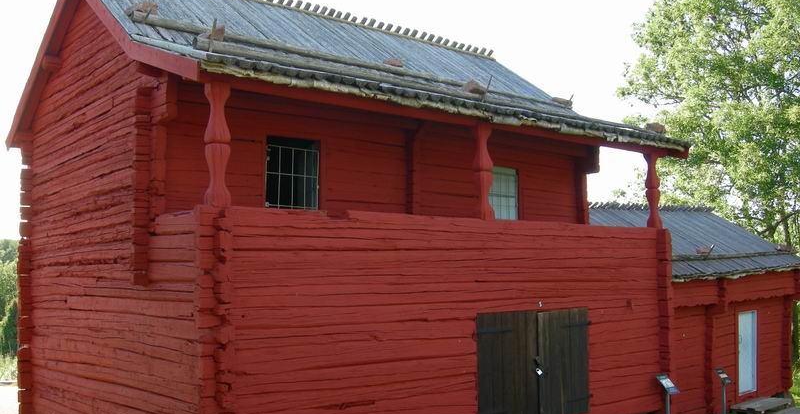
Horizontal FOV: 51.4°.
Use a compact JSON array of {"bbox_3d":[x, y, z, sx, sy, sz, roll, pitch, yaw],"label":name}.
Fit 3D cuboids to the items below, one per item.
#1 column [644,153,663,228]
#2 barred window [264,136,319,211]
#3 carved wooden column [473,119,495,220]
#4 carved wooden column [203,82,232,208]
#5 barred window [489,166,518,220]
[{"bbox_3d":[3.956,-0.228,12.991,0.200,1.130,0.190,3,-7,-38],"label":"column"},{"bbox_3d":[-1.417,-0.401,10.792,0.790,0.970,0.120,3,-7,-38],"label":"barred window"},{"bbox_3d":[1.079,-0.431,10.752,0.200,1.241,0.190,3,-7,-38],"label":"carved wooden column"},{"bbox_3d":[-1.853,-0.619,8.469,0.200,1.261,0.190,3,-7,-38],"label":"carved wooden column"},{"bbox_3d":[1.541,-0.169,13.091,0.740,0.920,0.120,3,-7,-38],"label":"barred window"}]

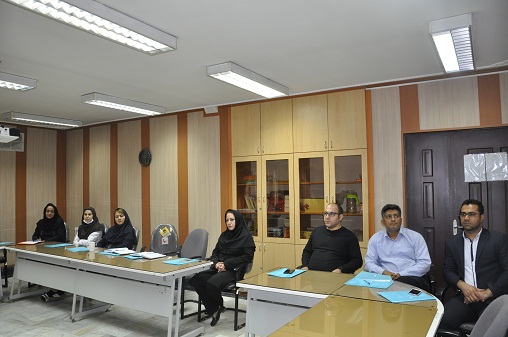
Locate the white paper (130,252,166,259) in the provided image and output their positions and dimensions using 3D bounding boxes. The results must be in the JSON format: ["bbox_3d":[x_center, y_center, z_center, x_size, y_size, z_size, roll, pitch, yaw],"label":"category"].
[{"bbox_3d":[-1.249,1.027,4.507,0.260,0.020,0.400,1,-3,-44],"label":"white paper"}]

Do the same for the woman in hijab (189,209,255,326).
[{"bbox_3d":[-0.306,1.124,4.429,0.520,1.270,0.770,-3,-3,39],"label":"woman in hijab"}]

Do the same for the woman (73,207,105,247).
[{"bbox_3d":[-2.539,1.199,5.497,0.500,1.260,0.740,-1,-2,11],"label":"woman"}]

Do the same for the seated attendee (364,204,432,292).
[{"bbox_3d":[1.161,0.998,3.124,0.570,1.370,0.800,-2,-2,31],"label":"seated attendee"}]

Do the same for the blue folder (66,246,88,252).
[{"bbox_3d":[-2.280,1.049,4.947,0.240,0.012,0.330,1,-3,-37],"label":"blue folder"}]

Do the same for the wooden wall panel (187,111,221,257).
[{"bbox_3d":[-0.756,0.429,5.841,0.640,2.620,0.030,-2,-3,32],"label":"wooden wall panel"}]

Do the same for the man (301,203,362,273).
[{"bbox_3d":[0.668,1.027,3.566,0.600,1.370,0.800,-2,-2,34],"label":"man"}]

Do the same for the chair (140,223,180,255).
[{"bbox_3d":[-1.386,1.303,5.147,0.570,1.000,0.610,-2,-2,28],"label":"chair"}]

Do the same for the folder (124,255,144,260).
[{"bbox_3d":[-1.303,1.017,4.428,0.320,0.012,0.250,1,-3,-44],"label":"folder"}]

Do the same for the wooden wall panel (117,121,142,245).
[{"bbox_3d":[-2.204,0.443,6.740,0.600,2.540,0.030,-2,-2,31],"label":"wooden wall panel"}]

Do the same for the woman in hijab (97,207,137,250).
[{"bbox_3d":[-1.901,1.179,5.132,0.520,1.260,0.740,-1,-2,15],"label":"woman in hijab"}]

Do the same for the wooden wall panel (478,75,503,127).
[{"bbox_3d":[2.315,-0.669,3.734,0.195,0.530,0.025,-2,-2,31],"label":"wooden wall panel"}]

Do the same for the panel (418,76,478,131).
[{"bbox_3d":[2.117,-0.706,4.157,0.587,0.525,0.030,-2,-3,32],"label":"panel"}]

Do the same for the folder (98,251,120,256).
[{"bbox_3d":[-1.709,1.040,4.656,0.310,0.012,0.250,-2,-2,27],"label":"folder"}]

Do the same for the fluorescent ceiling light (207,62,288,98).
[{"bbox_3d":[-0.018,-0.930,4.164,0.280,0.090,1.250,-2,-2,31],"label":"fluorescent ceiling light"}]

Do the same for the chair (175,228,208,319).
[{"bbox_3d":[-0.859,1.285,4.845,0.570,1.000,0.610,-3,-3,39],"label":"chair"}]

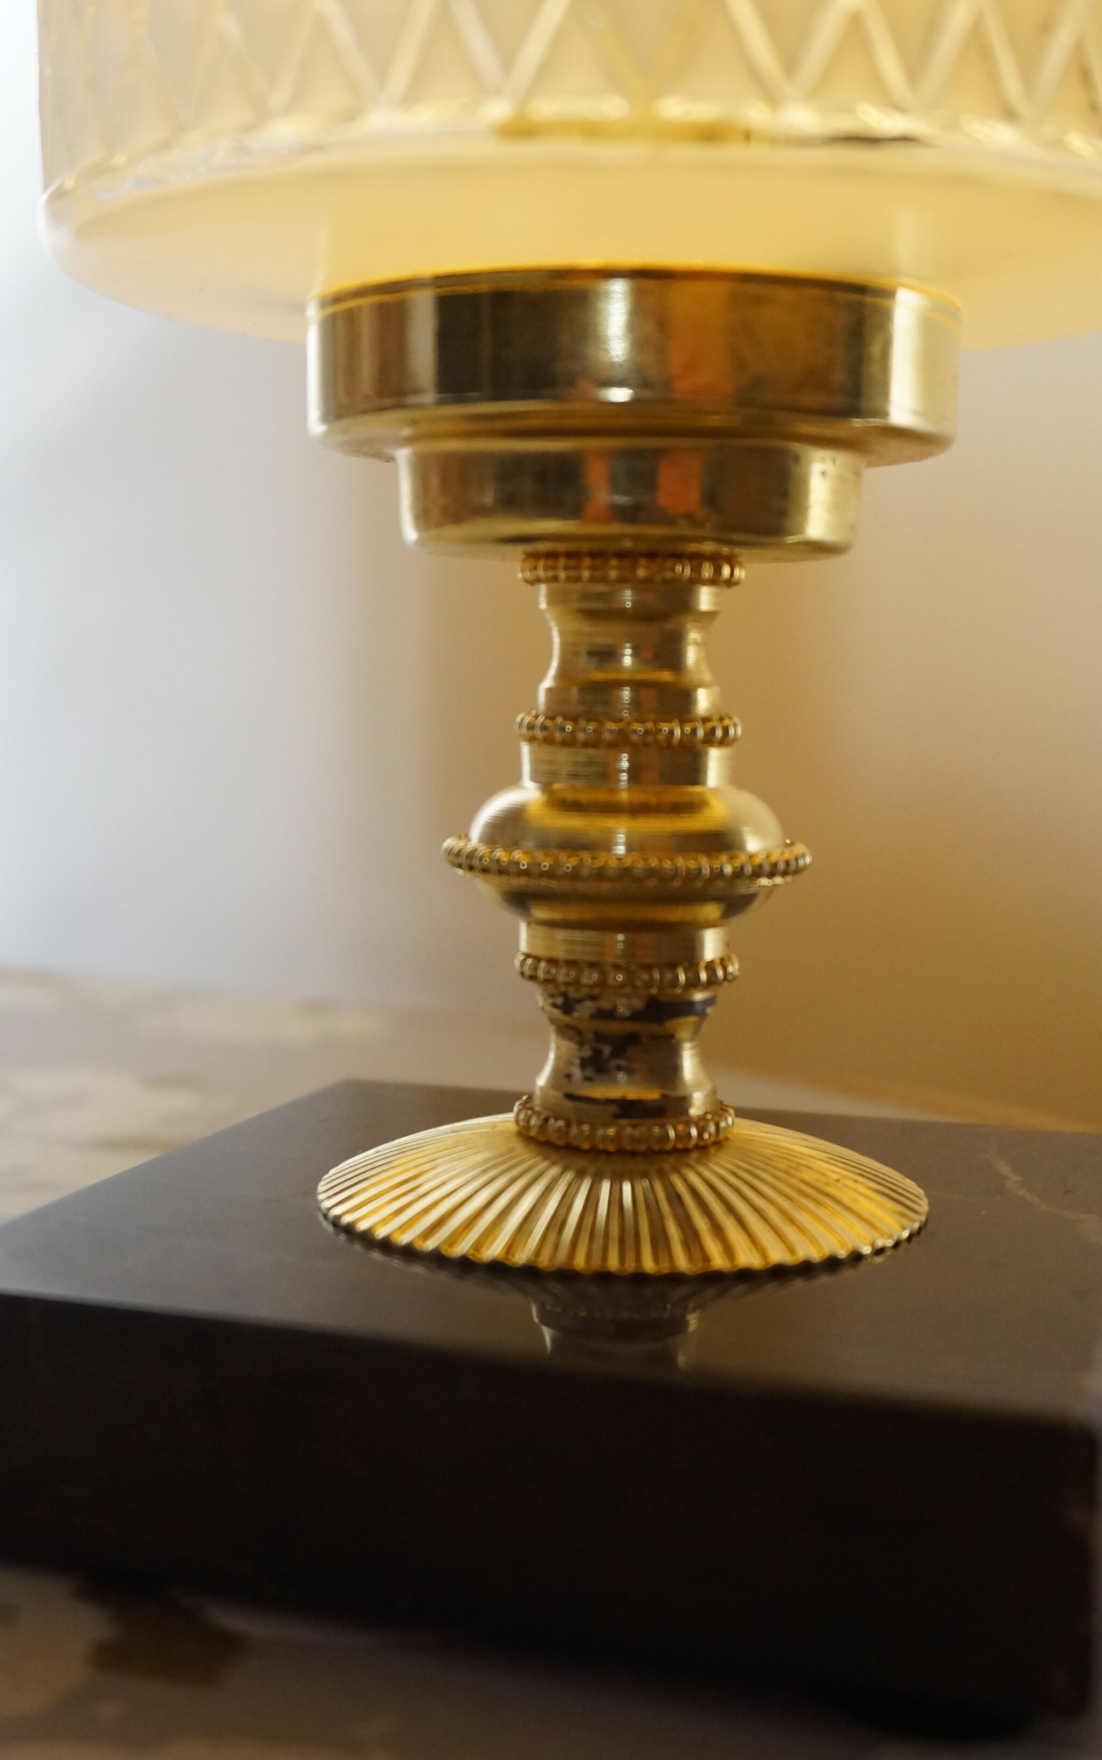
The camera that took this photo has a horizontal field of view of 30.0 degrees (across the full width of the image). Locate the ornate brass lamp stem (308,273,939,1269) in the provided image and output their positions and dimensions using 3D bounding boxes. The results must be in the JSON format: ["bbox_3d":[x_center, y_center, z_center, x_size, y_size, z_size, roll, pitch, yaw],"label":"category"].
[{"bbox_3d":[0.008,-0.011,0.207,0.063,0.087,0.063,2,5,19],"label":"ornate brass lamp stem"}]

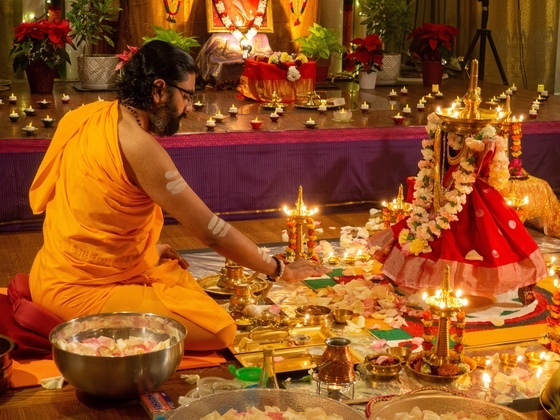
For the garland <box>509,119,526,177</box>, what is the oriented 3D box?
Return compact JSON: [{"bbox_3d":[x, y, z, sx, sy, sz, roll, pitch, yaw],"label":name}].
[{"bbox_3d":[1.008,-0.263,4.250,0.068,0.235,0.068,0,12,0],"label":"garland"}]

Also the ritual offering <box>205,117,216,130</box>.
[{"bbox_3d":[-0.305,-0.381,4.420,0.050,0.050,0.050,1,12,0],"label":"ritual offering"}]

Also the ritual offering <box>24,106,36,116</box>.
[{"bbox_3d":[-1.251,-0.500,5.049,0.064,0.048,0.060,0,12,0],"label":"ritual offering"}]

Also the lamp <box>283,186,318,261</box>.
[{"bbox_3d":[0.076,0.060,3.645,0.142,0.285,0.142,1,12,0],"label":"lamp"}]

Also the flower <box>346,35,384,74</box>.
[{"bbox_3d":[0.583,-1.073,6.922,0.260,0.270,0.260,0,12,0],"label":"flower"}]

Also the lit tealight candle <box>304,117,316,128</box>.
[{"bbox_3d":[0.139,-0.397,4.544,0.055,0.045,0.055,1,12,0],"label":"lit tealight candle"}]

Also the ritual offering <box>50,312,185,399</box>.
[{"bbox_3d":[-0.411,0.385,2.542,0.348,0.155,0.348,0,12,0],"label":"ritual offering"}]

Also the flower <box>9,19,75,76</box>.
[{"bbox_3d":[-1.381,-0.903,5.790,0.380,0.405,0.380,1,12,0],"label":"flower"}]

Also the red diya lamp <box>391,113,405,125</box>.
[{"bbox_3d":[0.583,-0.451,4.921,0.064,0.056,0.064,0,12,0],"label":"red diya lamp"}]

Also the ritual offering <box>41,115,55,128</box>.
[{"bbox_3d":[-1.061,-0.407,4.610,0.062,0.052,0.060,0,12,0],"label":"ritual offering"}]

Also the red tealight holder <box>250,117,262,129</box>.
[{"bbox_3d":[-0.107,-0.400,4.576,0.060,0.051,0.060,0,12,0],"label":"red tealight holder"}]

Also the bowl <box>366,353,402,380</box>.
[{"bbox_3d":[0.271,0.406,2.616,0.094,0.043,0.094,1,12,0],"label":"bowl"}]

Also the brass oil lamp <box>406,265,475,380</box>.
[{"bbox_3d":[0.425,0.282,2.626,0.175,0.286,0.175,1,12,0],"label":"brass oil lamp"}]

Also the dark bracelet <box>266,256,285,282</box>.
[{"bbox_3d":[-0.014,0.191,3.220,0.018,0.074,0.078,24,0,-27],"label":"dark bracelet"}]

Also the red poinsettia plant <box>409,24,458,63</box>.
[{"bbox_3d":[1.016,-1.108,6.636,0.325,0.250,0.310,0,12,0],"label":"red poinsettia plant"}]

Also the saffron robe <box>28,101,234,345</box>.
[{"bbox_3d":[-0.475,0.014,3.060,0.520,0.670,0.600,-6,13,-26],"label":"saffron robe"}]

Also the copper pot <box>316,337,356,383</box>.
[{"bbox_3d":[0.144,0.374,2.531,0.096,0.098,0.098,0,12,0],"label":"copper pot"}]

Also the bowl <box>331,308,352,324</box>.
[{"bbox_3d":[0.189,0.327,3.069,0.060,0.033,0.060,0,12,0],"label":"bowl"}]

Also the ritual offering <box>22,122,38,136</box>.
[{"bbox_3d":[-1.036,-0.337,4.160,0.066,0.047,0.064,1,12,0],"label":"ritual offering"}]

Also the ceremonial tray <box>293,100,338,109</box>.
[{"bbox_3d":[0.195,-0.571,5.421,0.255,0.024,0.255,1,12,0],"label":"ceremonial tray"}]

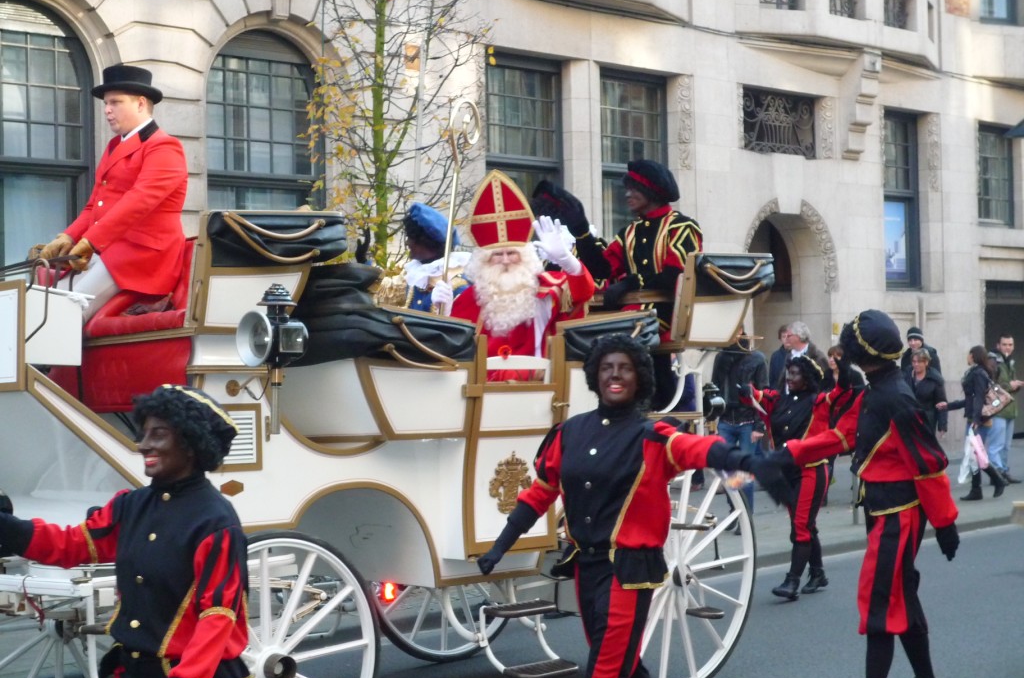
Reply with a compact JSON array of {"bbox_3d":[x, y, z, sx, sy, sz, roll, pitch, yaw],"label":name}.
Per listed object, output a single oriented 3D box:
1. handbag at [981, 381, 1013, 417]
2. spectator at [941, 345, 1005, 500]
[{"bbox_3d":[5.118,0.644,17.500,0.370,0.280,0.150,-18,-1,5],"label":"handbag"},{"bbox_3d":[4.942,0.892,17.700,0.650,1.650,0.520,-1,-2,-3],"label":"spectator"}]

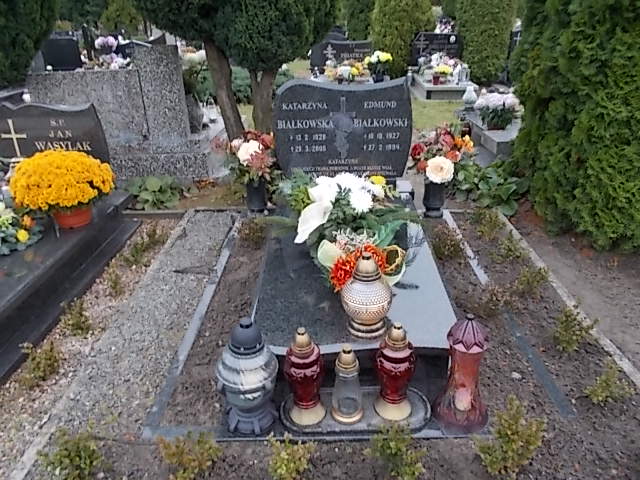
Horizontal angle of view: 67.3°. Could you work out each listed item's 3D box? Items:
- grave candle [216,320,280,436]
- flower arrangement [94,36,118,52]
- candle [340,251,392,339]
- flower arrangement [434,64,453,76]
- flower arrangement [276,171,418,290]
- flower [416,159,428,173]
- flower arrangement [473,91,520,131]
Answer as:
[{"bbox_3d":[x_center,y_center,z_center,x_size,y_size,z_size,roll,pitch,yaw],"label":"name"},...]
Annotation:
[{"bbox_3d":[-0.232,0.434,1.550,0.205,0.430,0.205,0,26,0],"label":"grave candle"},{"bbox_3d":[-2.722,-2.493,6.129,0.306,0.204,0.230,0,25,0],"label":"flower arrangement"},{"bbox_3d":[0.171,0.178,1.666,0.187,0.294,0.187,0,25,0],"label":"candle"},{"bbox_3d":[1.951,-2.670,7.595,0.300,0.210,0.280,0,26,0],"label":"flower arrangement"},{"bbox_3d":[0.129,-0.054,2.251,0.620,0.360,0.550,0,26,0],"label":"flower arrangement"},{"bbox_3d":[0.687,-0.500,3.224,0.085,0.085,0.080,0,26,0],"label":"flower"},{"bbox_3d":[1.583,-1.144,4.312,0.377,0.323,0.359,0,25,0],"label":"flower arrangement"}]

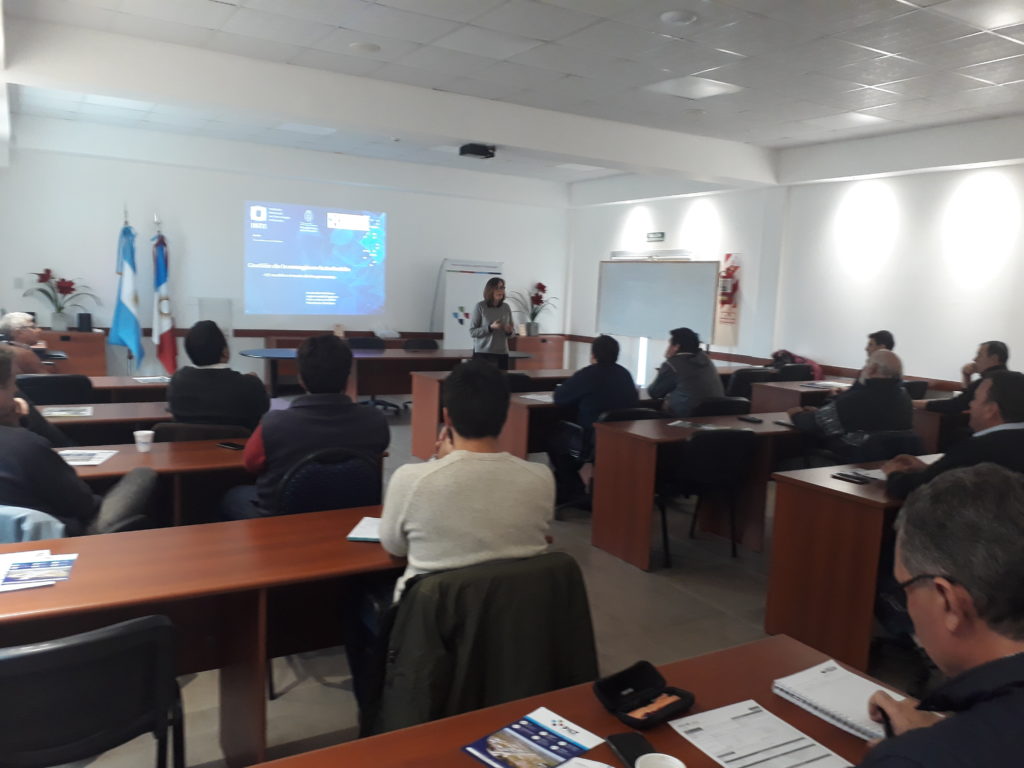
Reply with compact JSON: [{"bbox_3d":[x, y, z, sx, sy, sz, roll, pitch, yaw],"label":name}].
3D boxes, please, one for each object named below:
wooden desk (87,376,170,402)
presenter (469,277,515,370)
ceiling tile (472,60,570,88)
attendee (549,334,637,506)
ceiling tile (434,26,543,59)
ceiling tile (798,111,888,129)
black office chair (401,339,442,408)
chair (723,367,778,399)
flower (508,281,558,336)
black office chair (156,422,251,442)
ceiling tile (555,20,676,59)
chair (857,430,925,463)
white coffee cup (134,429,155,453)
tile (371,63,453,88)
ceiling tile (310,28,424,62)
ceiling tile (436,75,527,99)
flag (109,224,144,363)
[{"bbox_3d":[-2.861,0.356,5.790,1.860,0.750,0.570,-2,9,-31],"label":"wooden desk"},{"bbox_3d":[-0.225,-0.270,7.999,0.500,1.590,0.360,-1,8,-28],"label":"presenter"},{"bbox_3d":[0.043,-2.361,6.118,0.602,0.020,0.596,-2,9,-31],"label":"ceiling tile"},{"bbox_3d":[0.571,0.285,5.668,0.570,1.270,0.780,-2,9,-31],"label":"attendee"},{"bbox_3d":[-0.170,-2.274,5.326,0.610,0.020,0.610,-2,9,-31],"label":"ceiling tile"},{"bbox_3d":[2.962,-2.361,7.159,0.602,0.020,0.596,-2,9,-31],"label":"ceiling tile"},{"bbox_3d":[-1.129,-0.146,10.084,0.580,0.860,0.600,-2,9,-31],"label":"black office chair"},{"bbox_3d":[2.362,0.234,8.460,0.530,0.820,0.550,-2,9,-31],"label":"chair"},{"bbox_3d":[0.309,-1.105,11.768,0.640,0.800,0.520,-2,9,-31],"label":"flower"},{"bbox_3d":[-1.636,0.561,4.143,0.500,0.810,0.540,-2,9,-31],"label":"black office chair"},{"bbox_3d":[0.667,-2.212,5.126,0.610,0.020,0.610,-2,9,-31],"label":"ceiling tile"},{"bbox_3d":[2.118,0.647,5.005,0.530,0.820,0.570,-2,9,-30],"label":"chair"},{"bbox_3d":[-1.690,0.264,3.669,0.082,0.092,0.082,-2,9,-30],"label":"white coffee cup"},{"bbox_3d":[-0.775,-2.423,6.287,0.607,0.025,0.504,-2,8,-31],"label":"tile"},{"bbox_3d":[-1.007,-2.336,5.525,0.610,0.020,0.610,-2,9,-31],"label":"ceiling tile"},{"bbox_3d":[-0.230,-2.462,6.691,0.610,0.020,0.580,-2,9,-30],"label":"ceiling tile"},{"bbox_3d":[-4.316,-0.967,8.931,0.400,1.530,0.250,-2,9,-31],"label":"flag"}]

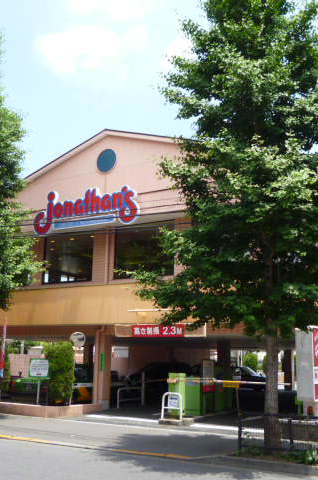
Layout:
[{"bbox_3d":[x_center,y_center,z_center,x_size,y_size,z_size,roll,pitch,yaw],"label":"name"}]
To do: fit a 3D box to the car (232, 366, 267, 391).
[{"bbox_3d":[3.827,6.728,25.979,4.600,1.430,1.700,-6,-14,29],"label":"car"}]

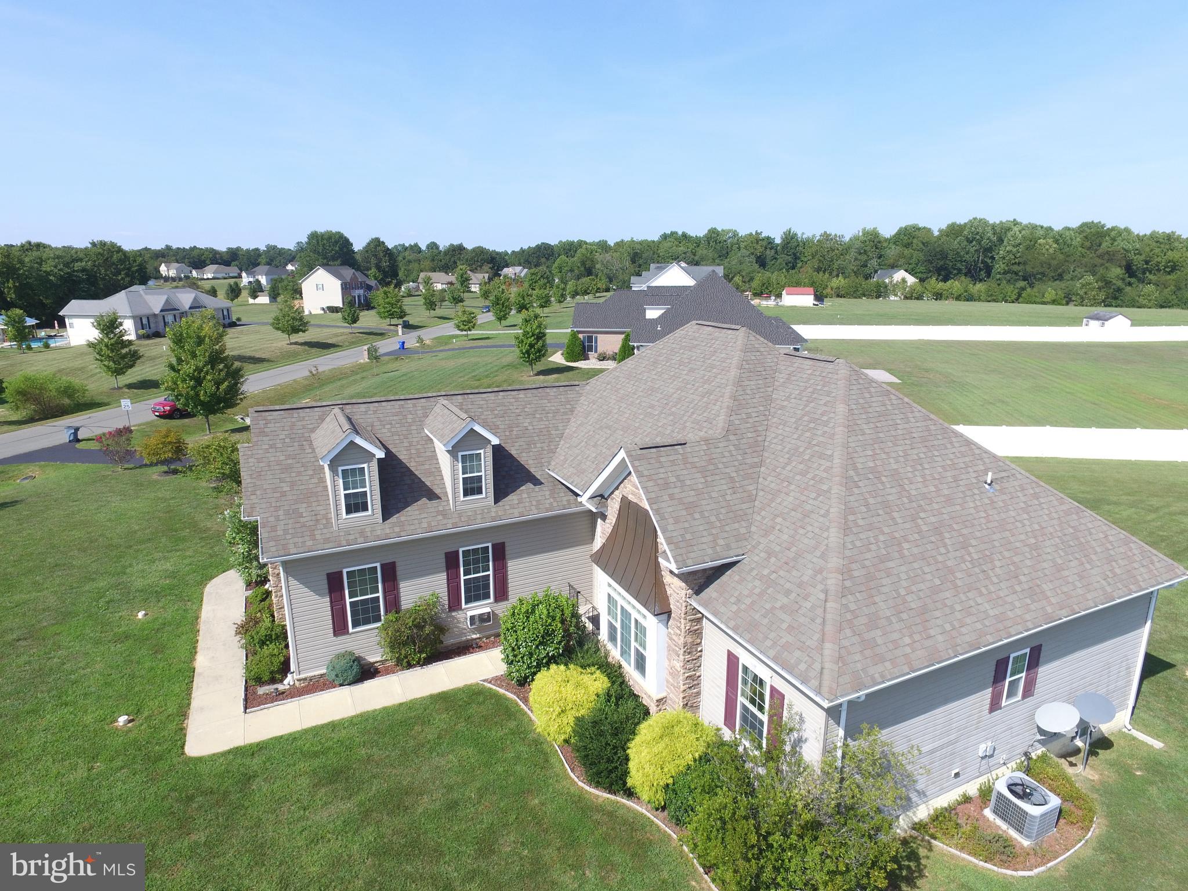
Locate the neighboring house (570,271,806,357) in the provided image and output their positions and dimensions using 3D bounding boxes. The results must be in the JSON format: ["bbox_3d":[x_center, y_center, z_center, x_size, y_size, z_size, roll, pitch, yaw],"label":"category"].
[{"bbox_3d":[8.564,-13.064,70.541,22.520,9.500,23.580,1,15,5],"label":"neighboring house"}]

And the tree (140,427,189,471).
[{"bbox_3d":[-23.076,0.233,36.510,2.300,2.400,2.300,0,15,0],"label":"tree"}]

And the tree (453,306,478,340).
[{"bbox_3d":[-17.639,-16.838,94.282,3.300,4.500,3.300,0,15,0],"label":"tree"}]

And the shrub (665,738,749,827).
[{"bbox_3d":[2.043,6.100,12.503,1.450,1.320,1.450,0,14,0],"label":"shrub"}]

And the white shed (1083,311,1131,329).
[{"bbox_3d":[74.346,-17.685,99.577,3.217,3.063,5.599,1,15,5],"label":"white shed"}]

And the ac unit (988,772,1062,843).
[{"bbox_3d":[7.896,6.609,12.582,0.810,0.570,0.810,-7,16,-25],"label":"ac unit"}]

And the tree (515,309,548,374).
[{"bbox_3d":[-5.817,-9.673,64.011,3.150,6.050,3.150,0,14,0],"label":"tree"}]

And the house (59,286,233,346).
[{"bbox_3d":[-67.889,-21.095,106.536,11.040,7.490,24.560,1,15,3],"label":"house"}]

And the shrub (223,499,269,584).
[{"bbox_3d":[-10.541,3.022,21.027,1.400,2.500,1.400,-7,16,-25],"label":"shrub"}]

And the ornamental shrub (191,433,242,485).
[{"bbox_3d":[-19.694,0.510,35.529,2.600,2.350,2.600,0,15,0],"label":"ornamental shrub"}]

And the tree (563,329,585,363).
[{"bbox_3d":[-2.014,-10.162,70.112,2.150,3.420,2.150,0,14,0],"label":"tree"}]

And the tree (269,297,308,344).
[{"bbox_3d":[-40.277,-16.444,90.085,5.200,6.250,5.200,-7,16,-25],"label":"tree"}]

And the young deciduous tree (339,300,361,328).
[{"bbox_3d":[-36.594,-19.264,102.699,3.000,4.600,3.000,0,15,0],"label":"young deciduous tree"}]

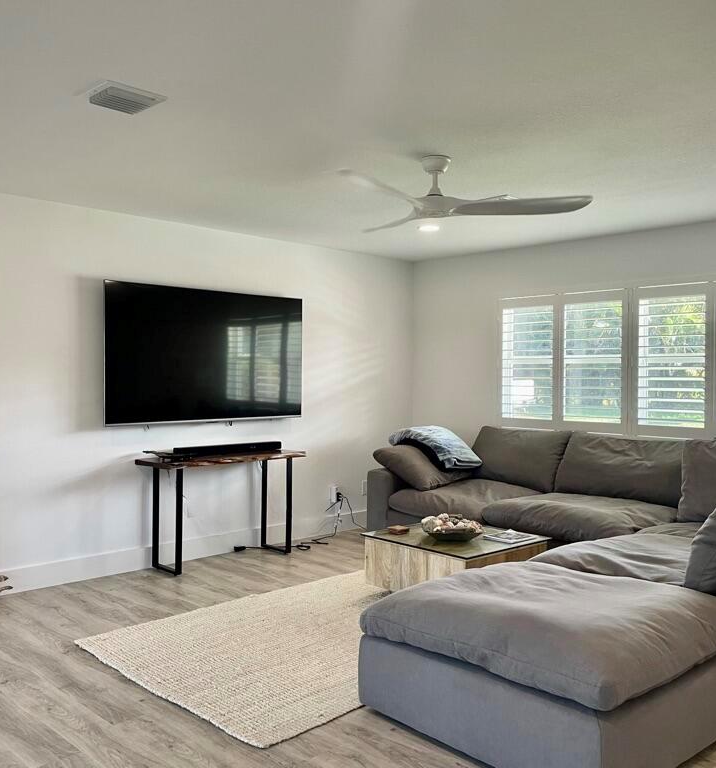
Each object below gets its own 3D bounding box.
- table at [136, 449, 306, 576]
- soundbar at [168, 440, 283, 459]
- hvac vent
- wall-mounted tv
[{"bbox_3d":[-0.961,0.904,5.615,1.290,0.762,0.325,0,1,-44],"label":"table"},{"bbox_3d":[-0.959,0.483,5.673,0.945,0.074,0.095,0,1,-44],"label":"soundbar"},{"bbox_3d":[-0.933,-1.121,3.051,0.260,0.032,0.255,0,1,-44],"label":"hvac vent"},{"bbox_3d":[-1.067,-0.202,5.625,1.685,0.959,0.070,0,1,-44],"label":"wall-mounted tv"}]

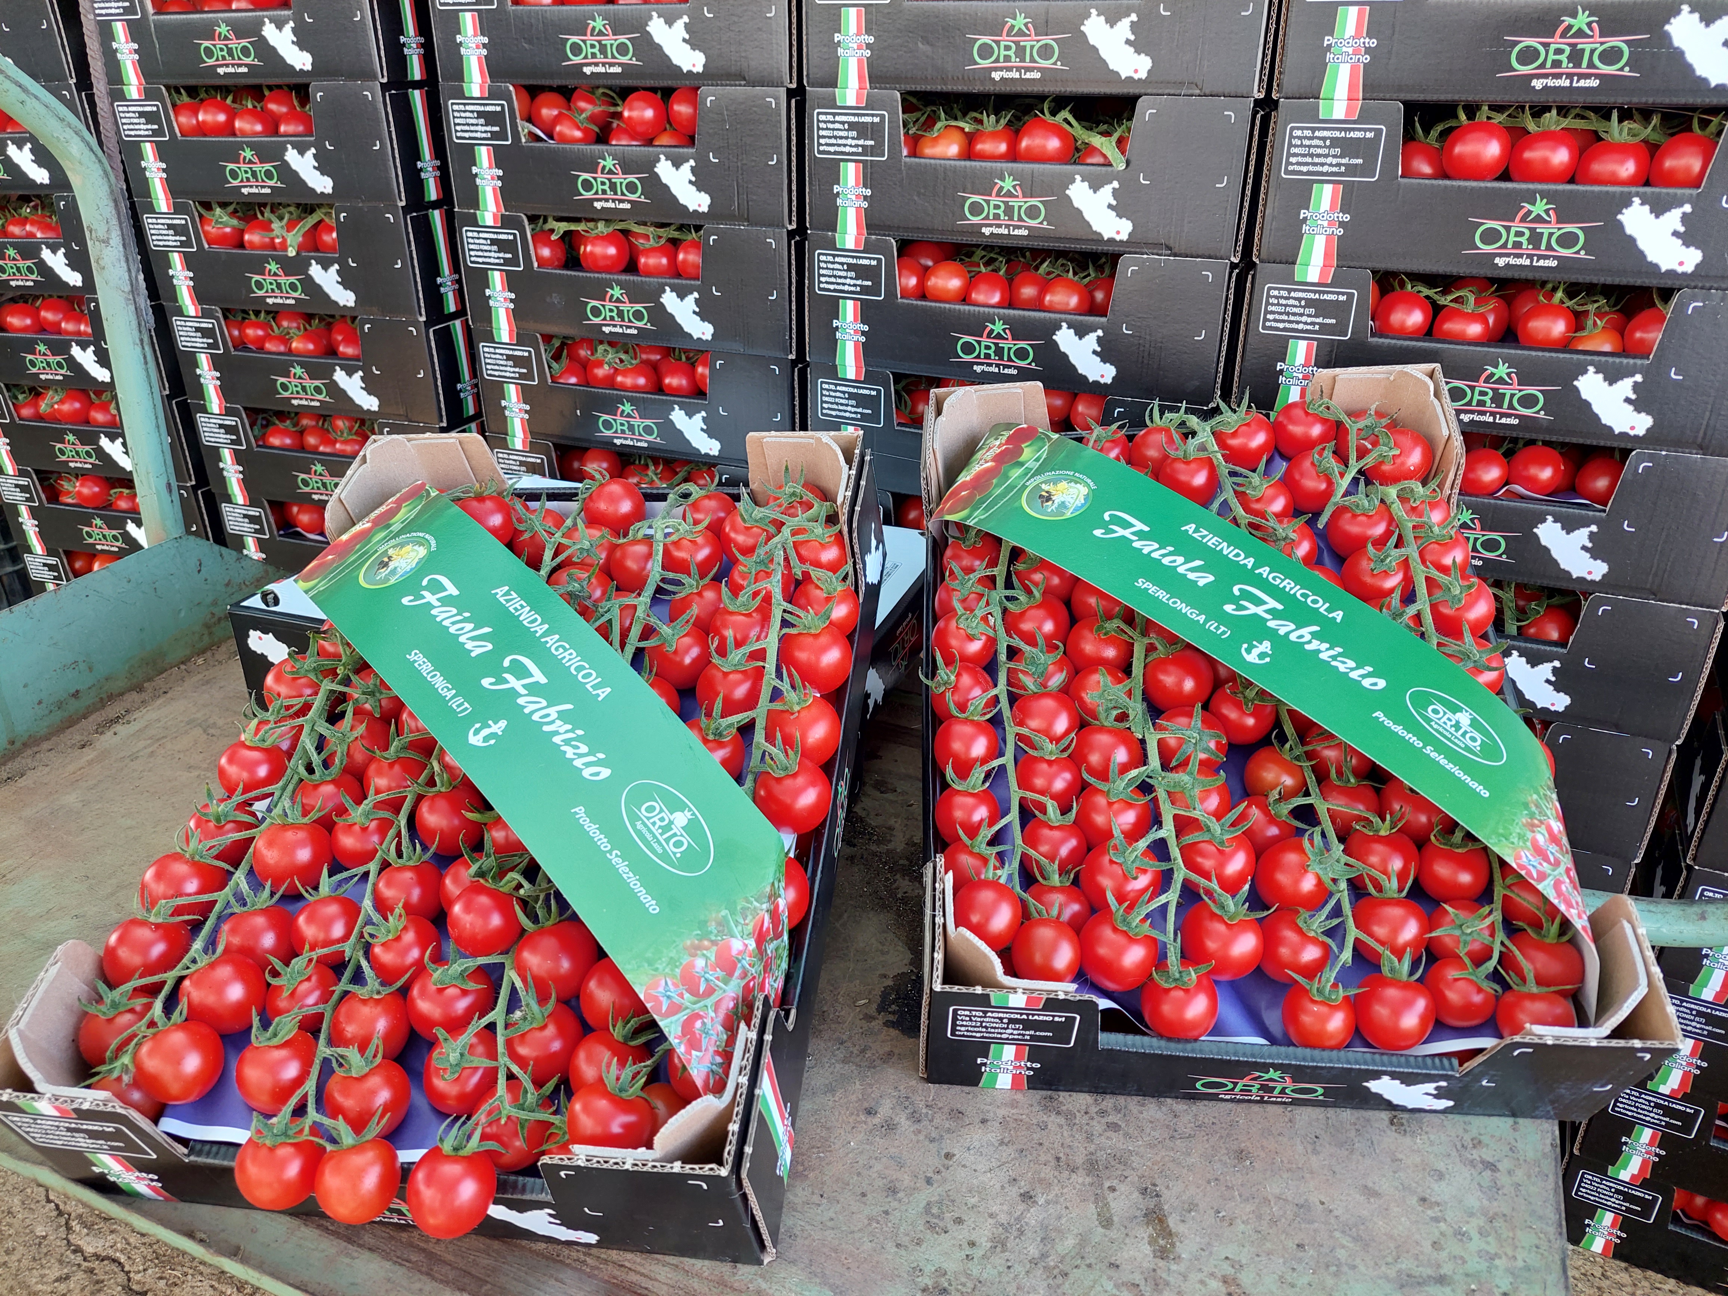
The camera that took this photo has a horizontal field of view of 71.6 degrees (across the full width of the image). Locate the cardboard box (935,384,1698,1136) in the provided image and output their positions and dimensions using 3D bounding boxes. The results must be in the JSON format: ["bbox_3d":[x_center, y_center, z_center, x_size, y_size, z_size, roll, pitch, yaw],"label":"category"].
[{"bbox_3d":[0.190,0.023,0.649,0.300,0.100,0.400,1,52,5],"label":"cardboard box"}]

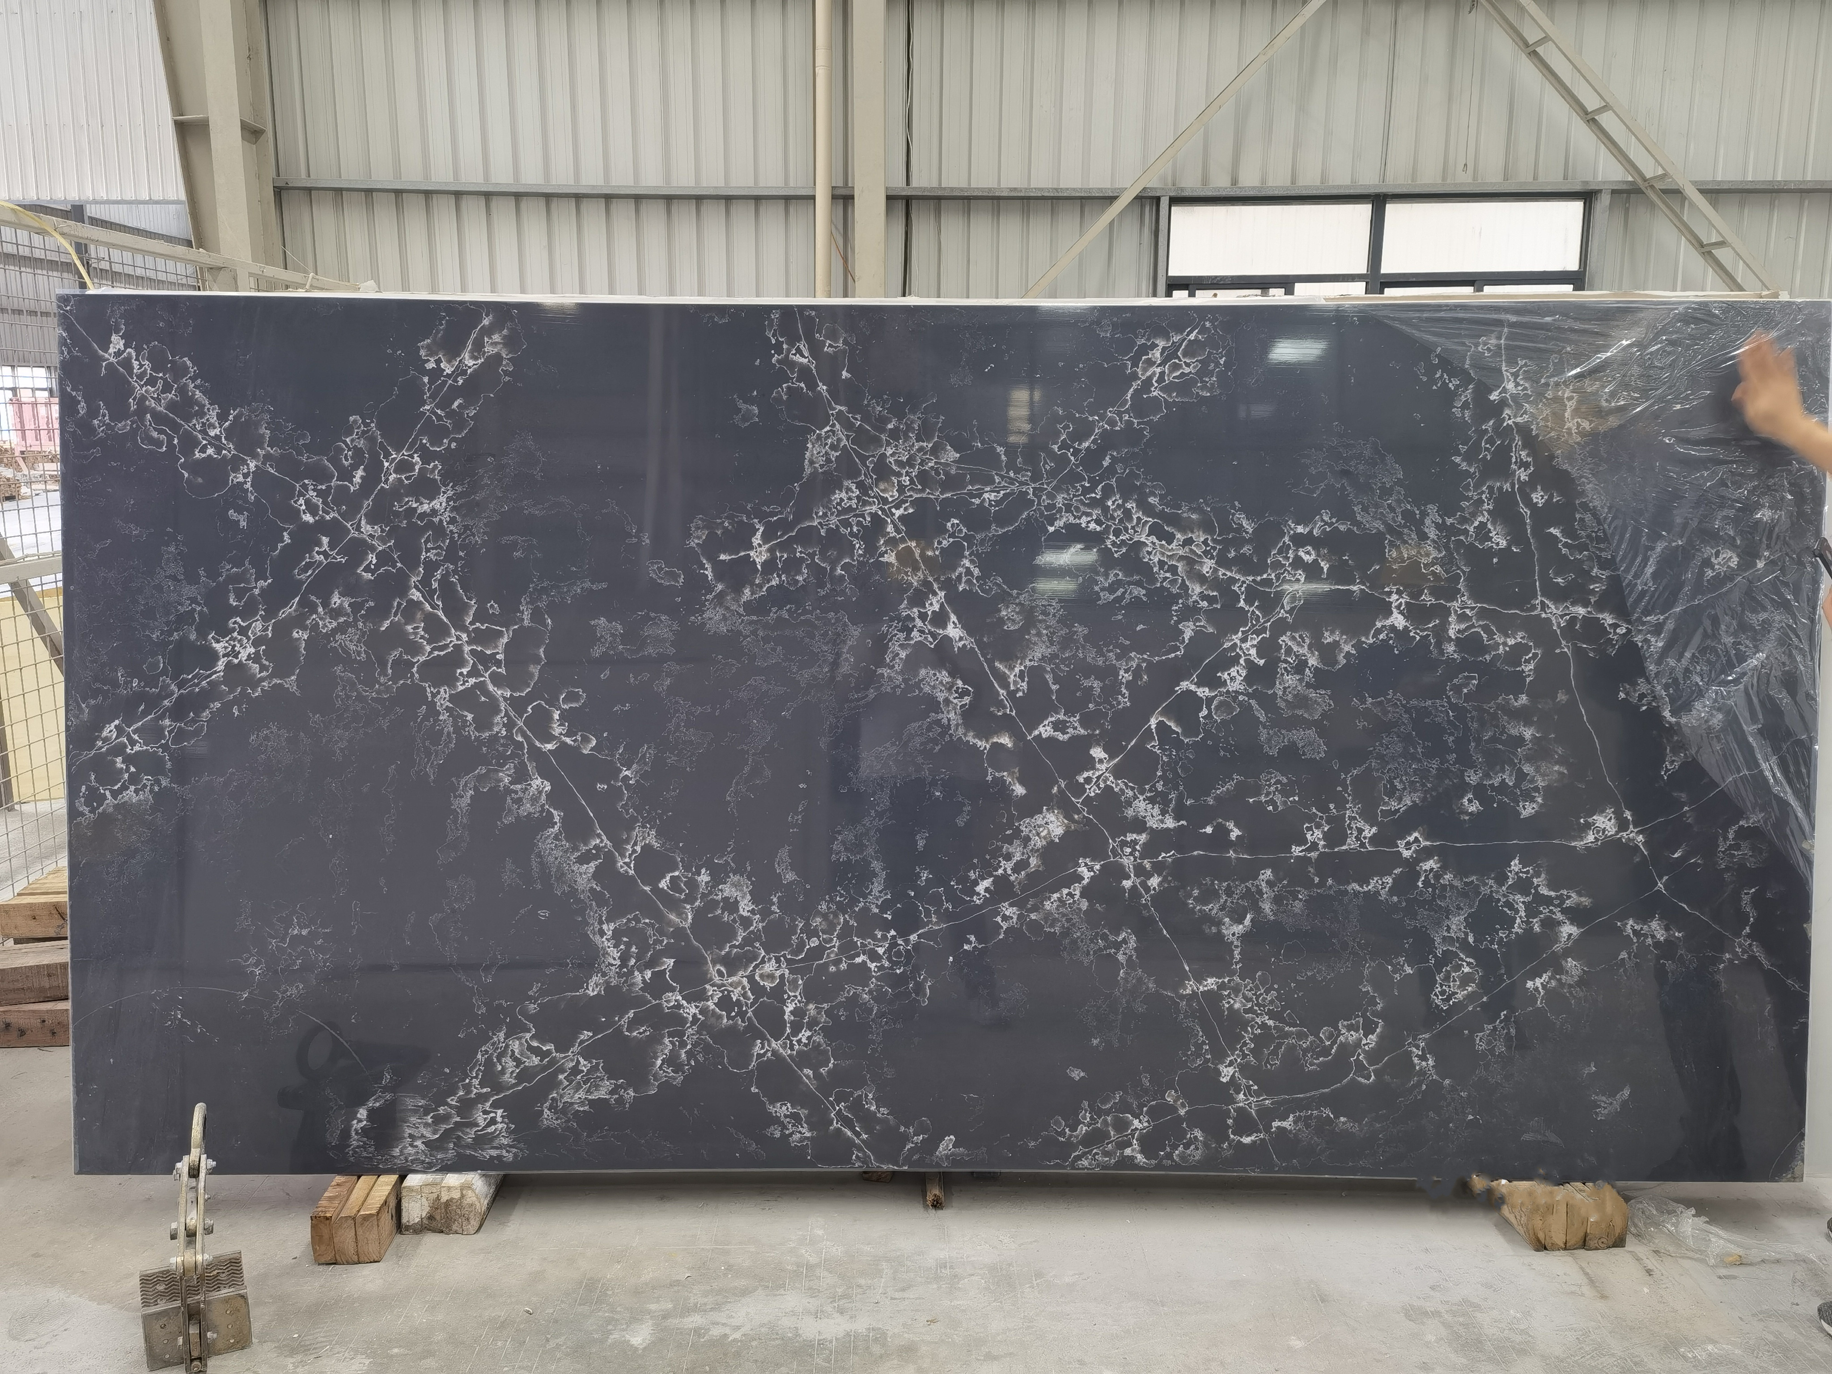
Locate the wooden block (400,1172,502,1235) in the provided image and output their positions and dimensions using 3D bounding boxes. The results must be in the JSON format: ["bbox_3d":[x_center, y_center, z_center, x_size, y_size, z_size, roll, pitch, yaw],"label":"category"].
[{"bbox_3d":[-0.881,0.933,2.781,0.142,0.095,0.330,0,9,-3],"label":"wooden block"}]

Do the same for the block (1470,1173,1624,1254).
[{"bbox_3d":[1.203,0.952,2.778,0.172,0.088,0.370,0,9,-3],"label":"block"}]

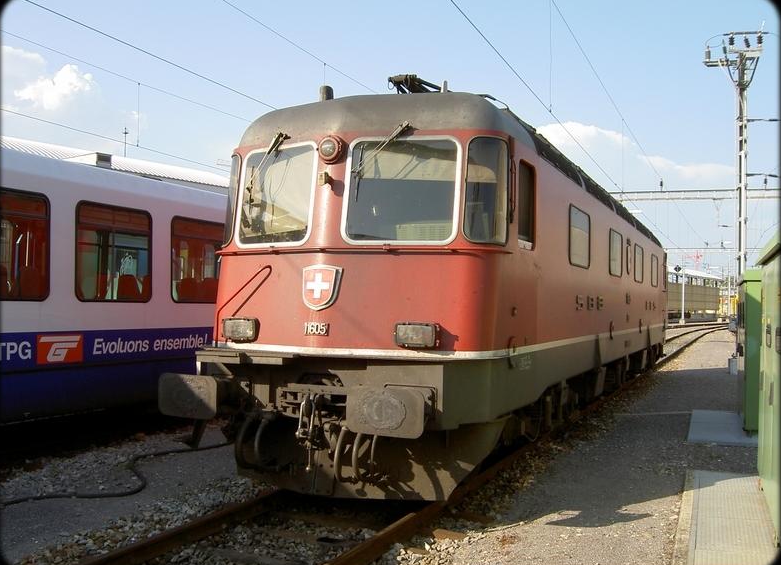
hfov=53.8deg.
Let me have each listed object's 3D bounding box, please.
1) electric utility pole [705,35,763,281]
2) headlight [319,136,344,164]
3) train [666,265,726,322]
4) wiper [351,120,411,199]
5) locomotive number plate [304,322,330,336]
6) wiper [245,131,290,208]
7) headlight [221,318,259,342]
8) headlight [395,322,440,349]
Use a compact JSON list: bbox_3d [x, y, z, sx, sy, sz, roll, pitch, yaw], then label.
[{"bbox_3d":[16.376,-4.402,36.651,2.800,15.000,1.000,0,-2,6],"label":"electric utility pole"},{"bbox_3d":[-0.516,-1.158,6.755,0.215,0.215,0.140,-1,-2,25],"label":"headlight"},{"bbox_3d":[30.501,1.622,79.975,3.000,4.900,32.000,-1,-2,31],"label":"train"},{"bbox_3d":[-0.082,-1.048,6.577,0.507,0.705,0.100,0,-10,9],"label":"wiper"},{"bbox_3d":[-0.619,0.394,6.501,0.240,0.110,0.030,-1,-2,25],"label":"locomotive number plate"},{"bbox_3d":[-1.139,-1.049,7.145,0.504,0.689,0.100,-1,-11,40],"label":"wiper"},{"bbox_3d":[-1.345,0.441,6.999,0.350,0.210,0.110,-1,-2,25],"label":"headlight"},{"bbox_3d":[0.227,0.427,6.276,0.360,0.210,0.110,-1,-2,25],"label":"headlight"}]

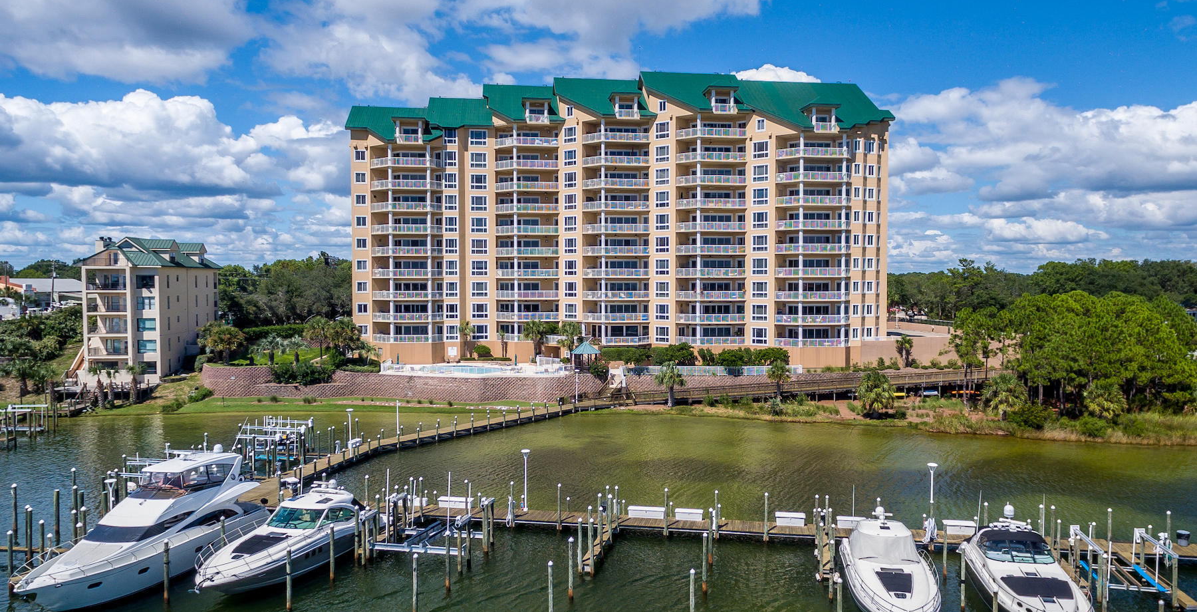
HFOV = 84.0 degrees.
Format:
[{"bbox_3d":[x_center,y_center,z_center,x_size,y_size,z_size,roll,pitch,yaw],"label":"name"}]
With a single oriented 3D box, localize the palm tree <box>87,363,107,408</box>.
[{"bbox_3d":[-57.286,9.035,76.000,2.250,5.240,2.250,0,2,0],"label":"palm tree"}]

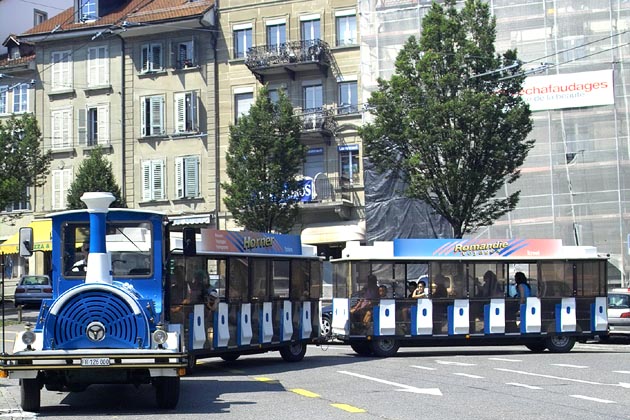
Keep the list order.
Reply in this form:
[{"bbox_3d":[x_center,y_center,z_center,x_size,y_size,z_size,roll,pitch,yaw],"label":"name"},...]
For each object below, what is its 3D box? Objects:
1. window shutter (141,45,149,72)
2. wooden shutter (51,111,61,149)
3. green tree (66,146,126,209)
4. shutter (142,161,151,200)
[{"bbox_3d":[-8.029,-7.134,54.452,0.600,1.250,0.050,-6,-7,41],"label":"window shutter"},{"bbox_3d":[-12.332,-3.834,55.215,0.590,1.842,0.050,-4,-7,21],"label":"wooden shutter"},{"bbox_3d":[-9.295,0.677,49.167,2.829,6.830,2.829,-1,-6,0],"label":"green tree"},{"bbox_3d":[-8.052,-1.417,55.345,0.650,1.907,0.050,-6,-7,38],"label":"shutter"}]

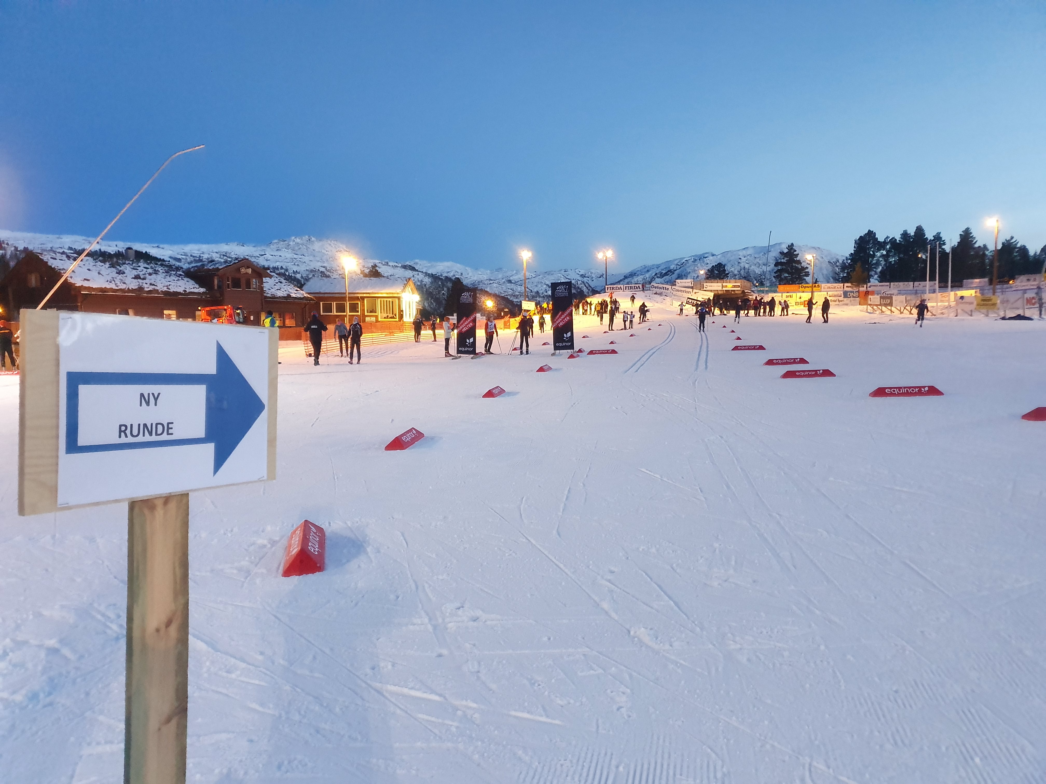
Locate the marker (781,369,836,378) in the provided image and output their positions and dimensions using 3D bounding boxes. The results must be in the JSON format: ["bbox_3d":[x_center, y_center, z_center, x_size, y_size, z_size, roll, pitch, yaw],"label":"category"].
[{"bbox_3d":[6.307,-0.405,17.300,1.170,0.150,0.285,-1,6,13],"label":"marker"}]

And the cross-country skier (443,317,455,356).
[{"bbox_3d":[-2.868,-2.143,30.300,0.520,1.580,0.480,0,5,6],"label":"cross-country skier"}]

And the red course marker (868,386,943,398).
[{"bbox_3d":[5.909,-0.004,12.100,1.020,0.145,0.270,-2,6,12],"label":"red course marker"}]

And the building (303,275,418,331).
[{"bbox_3d":[-14.750,-8.050,72.800,9.000,5.000,8.000,-1,6,-2],"label":"building"}]

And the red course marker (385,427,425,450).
[{"bbox_3d":[-1.605,0.649,10.750,0.285,0.150,1.170,-2,6,6],"label":"red course marker"}]

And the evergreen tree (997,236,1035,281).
[{"bbox_3d":[69.956,-18.581,112.000,5.000,7.600,5.000,0,5,0],"label":"evergreen tree"}]

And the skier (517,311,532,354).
[{"bbox_3d":[0.077,-2.240,29.700,0.580,1.600,0.500,1,5,18],"label":"skier"}]

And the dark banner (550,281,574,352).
[{"bbox_3d":[1.614,-3.079,32.000,0.860,2.920,0.150,-1,6,9],"label":"dark banner"}]

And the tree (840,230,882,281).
[{"bbox_3d":[51.550,-20.595,120.000,5.900,8.300,5.600,1,6,17],"label":"tree"}]

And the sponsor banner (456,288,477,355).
[{"bbox_3d":[-2.132,-2.657,29.700,0.760,2.570,0.250,1,5,12],"label":"sponsor banner"}]

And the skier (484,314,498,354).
[{"bbox_3d":[-1.274,-2.319,31.400,0.530,1.540,0.460,-3,6,-30],"label":"skier"}]

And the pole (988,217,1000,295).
[{"bbox_3d":[42.084,-11.686,70.000,0.900,7.700,0.400,-2,5,-12],"label":"pole"}]

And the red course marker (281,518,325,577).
[{"bbox_3d":[-1.614,1.131,5.800,0.285,0.150,1.170,-4,6,-13],"label":"red course marker"}]

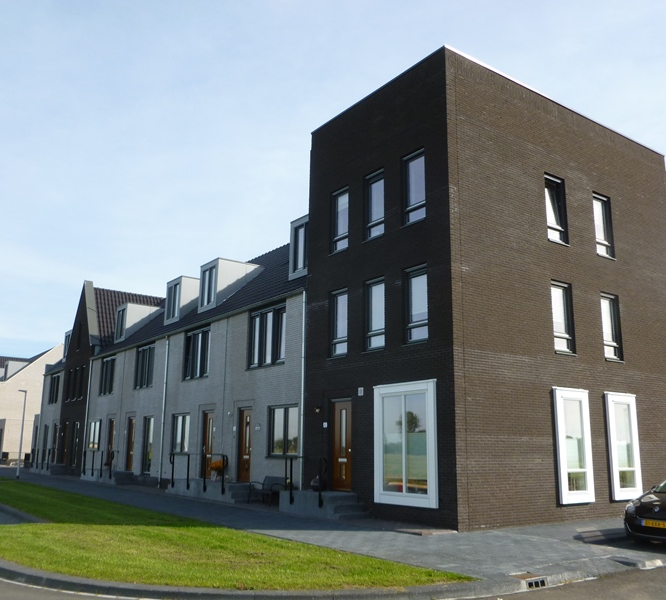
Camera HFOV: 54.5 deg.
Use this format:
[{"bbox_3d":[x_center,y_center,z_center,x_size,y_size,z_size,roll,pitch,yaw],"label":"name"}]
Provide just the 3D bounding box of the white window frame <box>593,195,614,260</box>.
[{"bbox_3d":[7.542,-2.070,18.249,0.820,1.780,0.150,9,-15,-35],"label":"white window frame"}]

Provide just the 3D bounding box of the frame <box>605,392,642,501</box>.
[{"bbox_3d":[7.510,3.794,16.796,1.280,2.660,0.180,9,-15,-35],"label":"frame"}]

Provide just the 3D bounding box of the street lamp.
[{"bbox_3d":[-14.730,6.283,30.411,0.460,4.100,0.160,9,-15,-35],"label":"street lamp"}]

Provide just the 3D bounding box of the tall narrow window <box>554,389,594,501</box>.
[{"bbox_3d":[5.767,3.503,15.571,1.270,2.660,0.180,9,-15,-35],"label":"tall narrow window"}]

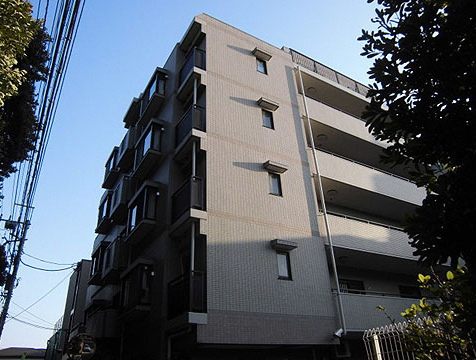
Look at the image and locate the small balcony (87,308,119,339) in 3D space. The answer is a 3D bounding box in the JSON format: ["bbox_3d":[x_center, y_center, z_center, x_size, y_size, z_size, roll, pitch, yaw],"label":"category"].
[{"bbox_3d":[-5.192,5.798,13.977,0.632,1.018,2.613,14,-33,-28],"label":"small balcony"}]

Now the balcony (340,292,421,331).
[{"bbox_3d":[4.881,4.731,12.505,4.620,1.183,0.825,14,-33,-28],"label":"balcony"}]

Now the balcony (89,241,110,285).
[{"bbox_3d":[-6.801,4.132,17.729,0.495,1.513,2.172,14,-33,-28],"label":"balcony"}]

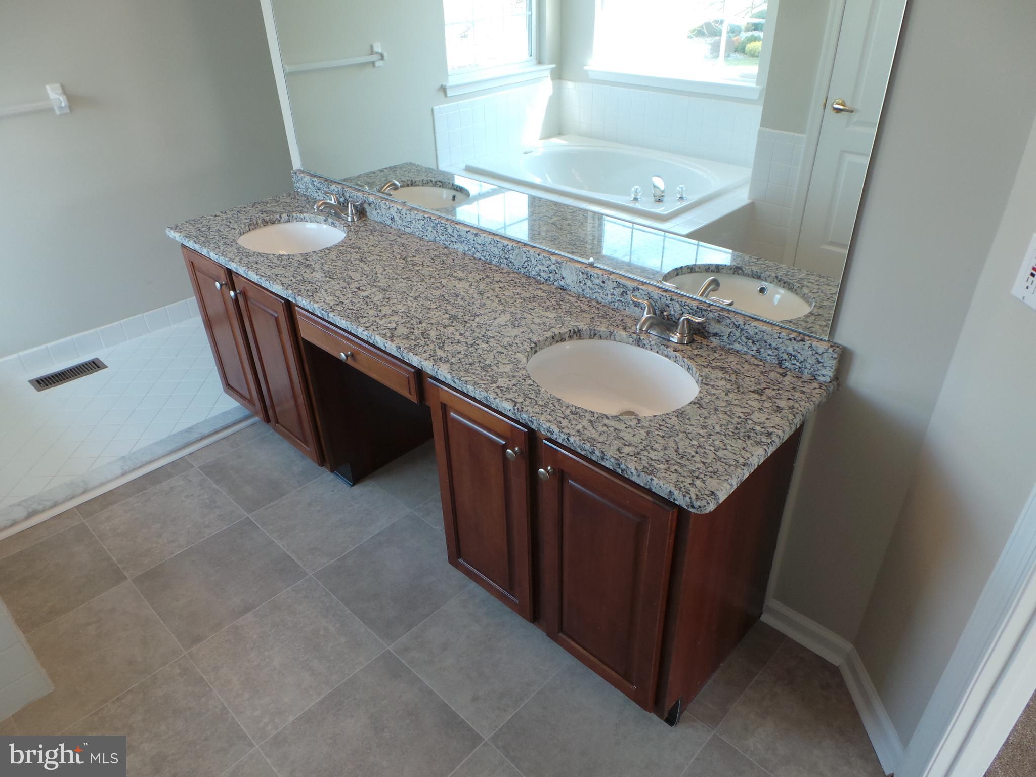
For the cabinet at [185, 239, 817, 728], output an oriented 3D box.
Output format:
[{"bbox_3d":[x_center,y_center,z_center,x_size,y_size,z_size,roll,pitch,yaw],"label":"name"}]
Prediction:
[{"bbox_3d":[-0.280,0.051,2.275,2.188,0.800,0.534,26,41,36],"label":"cabinet"}]

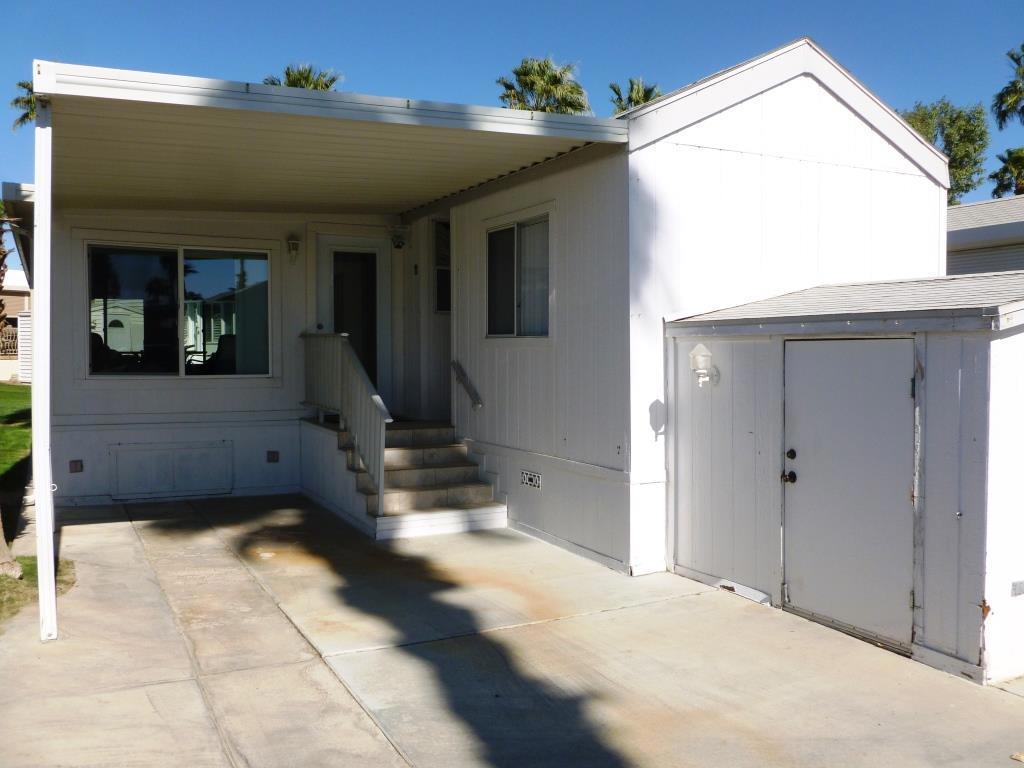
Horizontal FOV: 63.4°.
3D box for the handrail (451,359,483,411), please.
[{"bbox_3d":[-0.442,-0.004,8.078,0.090,0.468,0.655,-1,2,-28],"label":"handrail"}]

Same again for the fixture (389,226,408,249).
[{"bbox_3d":[-1.322,-1.719,9.692,0.190,0.225,0.180,-1,2,-28],"label":"fixture"}]

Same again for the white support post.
[{"bbox_3d":[-2.542,-0.071,4.516,0.076,2.944,0.076,-1,2,-28],"label":"white support post"}]

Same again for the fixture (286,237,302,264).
[{"bbox_3d":[-2.391,-1.480,9.141,0.155,0.295,0.180,-1,2,-28],"label":"fixture"}]

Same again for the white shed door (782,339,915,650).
[{"bbox_3d":[1.857,0.556,4.623,0.050,1.615,0.881,-1,2,-28],"label":"white shed door"}]

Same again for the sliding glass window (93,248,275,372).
[{"bbox_3d":[-3.450,-0.752,8.693,1.825,1.385,0.070,-1,2,-28],"label":"sliding glass window"}]

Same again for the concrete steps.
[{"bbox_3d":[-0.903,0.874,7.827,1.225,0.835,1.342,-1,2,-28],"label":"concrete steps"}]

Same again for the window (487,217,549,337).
[{"bbox_3d":[0.029,-0.915,7.280,0.060,0.998,1.126,-1,2,-28],"label":"window"}]

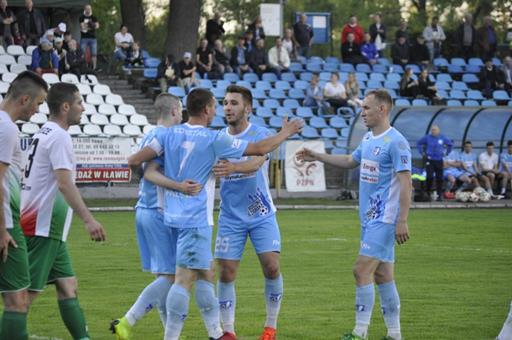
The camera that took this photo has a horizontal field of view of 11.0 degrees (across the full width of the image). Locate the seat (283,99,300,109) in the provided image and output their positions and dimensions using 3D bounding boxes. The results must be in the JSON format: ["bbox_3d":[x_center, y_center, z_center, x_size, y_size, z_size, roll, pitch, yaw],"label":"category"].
[{"bbox_3d":[0.914,-1.668,67.647,0.430,0.270,0.400,0,1,-20],"label":"seat"}]

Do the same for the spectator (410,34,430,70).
[{"bbox_3d":[4.459,-3.030,72.000,0.540,1.250,0.750,0,1,-20],"label":"spectator"}]

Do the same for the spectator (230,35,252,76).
[{"bbox_3d":[-0.331,-2.916,70.384,0.570,1.270,0.750,0,1,-20],"label":"spectator"}]

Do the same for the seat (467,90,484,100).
[{"bbox_3d":[5.838,-1.982,70.386,0.420,0.290,0.400,0,1,-18],"label":"seat"}]

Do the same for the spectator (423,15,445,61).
[{"bbox_3d":[4.879,-3.321,72.600,0.600,1.750,0.400,0,1,-8],"label":"spectator"}]

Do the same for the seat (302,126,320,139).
[{"bbox_3d":[1.344,-0.921,65.744,0.420,0.290,0.400,0,1,-18],"label":"seat"}]

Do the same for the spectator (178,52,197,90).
[{"bbox_3d":[-1.787,-2.505,69.299,0.500,1.140,0.720,0,1,-18],"label":"spectator"}]

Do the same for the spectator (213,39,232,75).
[{"bbox_3d":[-0.901,-2.841,70.382,0.530,1.260,0.780,0,1,-35],"label":"spectator"}]

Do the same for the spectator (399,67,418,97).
[{"bbox_3d":[3.921,-2.036,68.298,0.500,1.200,0.700,0,1,-25],"label":"spectator"}]

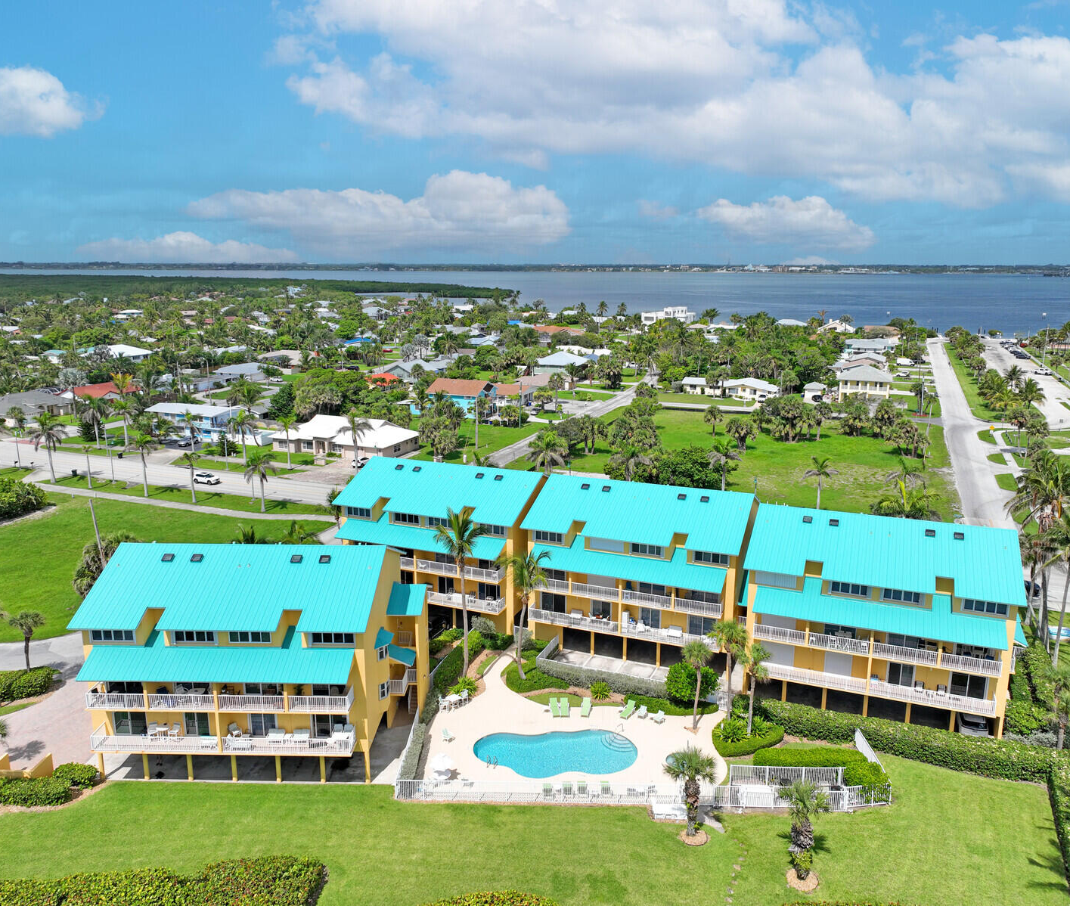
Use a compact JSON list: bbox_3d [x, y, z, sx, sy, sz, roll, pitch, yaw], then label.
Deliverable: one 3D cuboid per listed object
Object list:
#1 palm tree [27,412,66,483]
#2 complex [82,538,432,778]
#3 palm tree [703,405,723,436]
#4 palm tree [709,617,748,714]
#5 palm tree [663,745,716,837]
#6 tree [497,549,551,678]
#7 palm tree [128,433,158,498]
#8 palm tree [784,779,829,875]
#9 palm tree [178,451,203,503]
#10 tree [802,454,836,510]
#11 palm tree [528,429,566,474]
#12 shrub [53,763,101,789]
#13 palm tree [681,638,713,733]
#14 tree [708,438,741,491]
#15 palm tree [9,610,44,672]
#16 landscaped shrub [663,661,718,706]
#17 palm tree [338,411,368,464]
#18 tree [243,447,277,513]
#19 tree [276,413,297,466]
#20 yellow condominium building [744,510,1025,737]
[{"bbox_3d":[-72.007,-0.698,124.230,5.072,10.706,5.072,-7,15,-30],"label":"palm tree"},{"bbox_3d":[-18.848,13.619,60.052,20.890,14.470,16.120,0,13,1],"label":"complex"},{"bbox_3d":[35.972,-6.508,169.735,3.817,6.450,3.817,0,13,0],"label":"palm tree"},{"bbox_3d":[13.542,15.552,59.504,2.786,7.595,2.786,3,13,14],"label":"palm tree"},{"bbox_3d":[8.761,19.369,47.740,3.103,5.342,3.103,3,13,12],"label":"palm tree"},{"bbox_3d":[-0.931,13.420,68.751,4.300,11.100,4.200,0,13,0],"label":"tree"},{"bbox_3d":[-58.317,1.751,125.181,4.491,9.984,4.491,0,13,0],"label":"palm tree"},{"bbox_3d":[14.889,20.876,46.256,2.533,5.879,2.533,0,13,0],"label":"palm tree"},{"bbox_3d":[-49.258,3.509,120.259,3.500,7.500,3.500,0,13,0],"label":"palm tree"},{"bbox_3d":[37.415,5.096,110.925,4.351,9.745,4.351,0,13,0],"label":"tree"},{"bbox_3d":[1.951,1.643,124.356,5.715,10.559,5.715,0,13,0],"label":"palm tree"},{"bbox_3d":[-30.101,21.280,55.419,3.000,1.050,1.800,0,13,0],"label":"shrub"},{"bbox_3d":[11.860,17.096,61.579,2.350,7.150,2.350,0,13,0],"label":"palm tree"},{"bbox_3d":[25.916,3.483,115.401,4.653,10.918,4.653,0,13,0],"label":"tree"},{"bbox_3d":[-41.237,15.843,68.500,2.800,6.300,2.800,0,13,0],"label":"palm tree"},{"bbox_3d":[12.108,18.032,65.378,4.100,3.650,3.900,0,13,0],"label":"landscaped shrub"},{"bbox_3d":[-27.512,-1.225,127.567,4.479,10.267,4.479,-3,13,-12],"label":"palm tree"},{"bbox_3d":[-37.759,3.797,115.704,4.500,9.000,4.500,0,13,0],"label":"tree"},{"bbox_3d":[-41.246,-1.782,139.665,3.600,9.300,3.600,0,13,0],"label":"tree"},{"bbox_3d":[26.147,11.551,64.615,18.076,13.497,15.203,5,14,21],"label":"yellow condominium building"}]

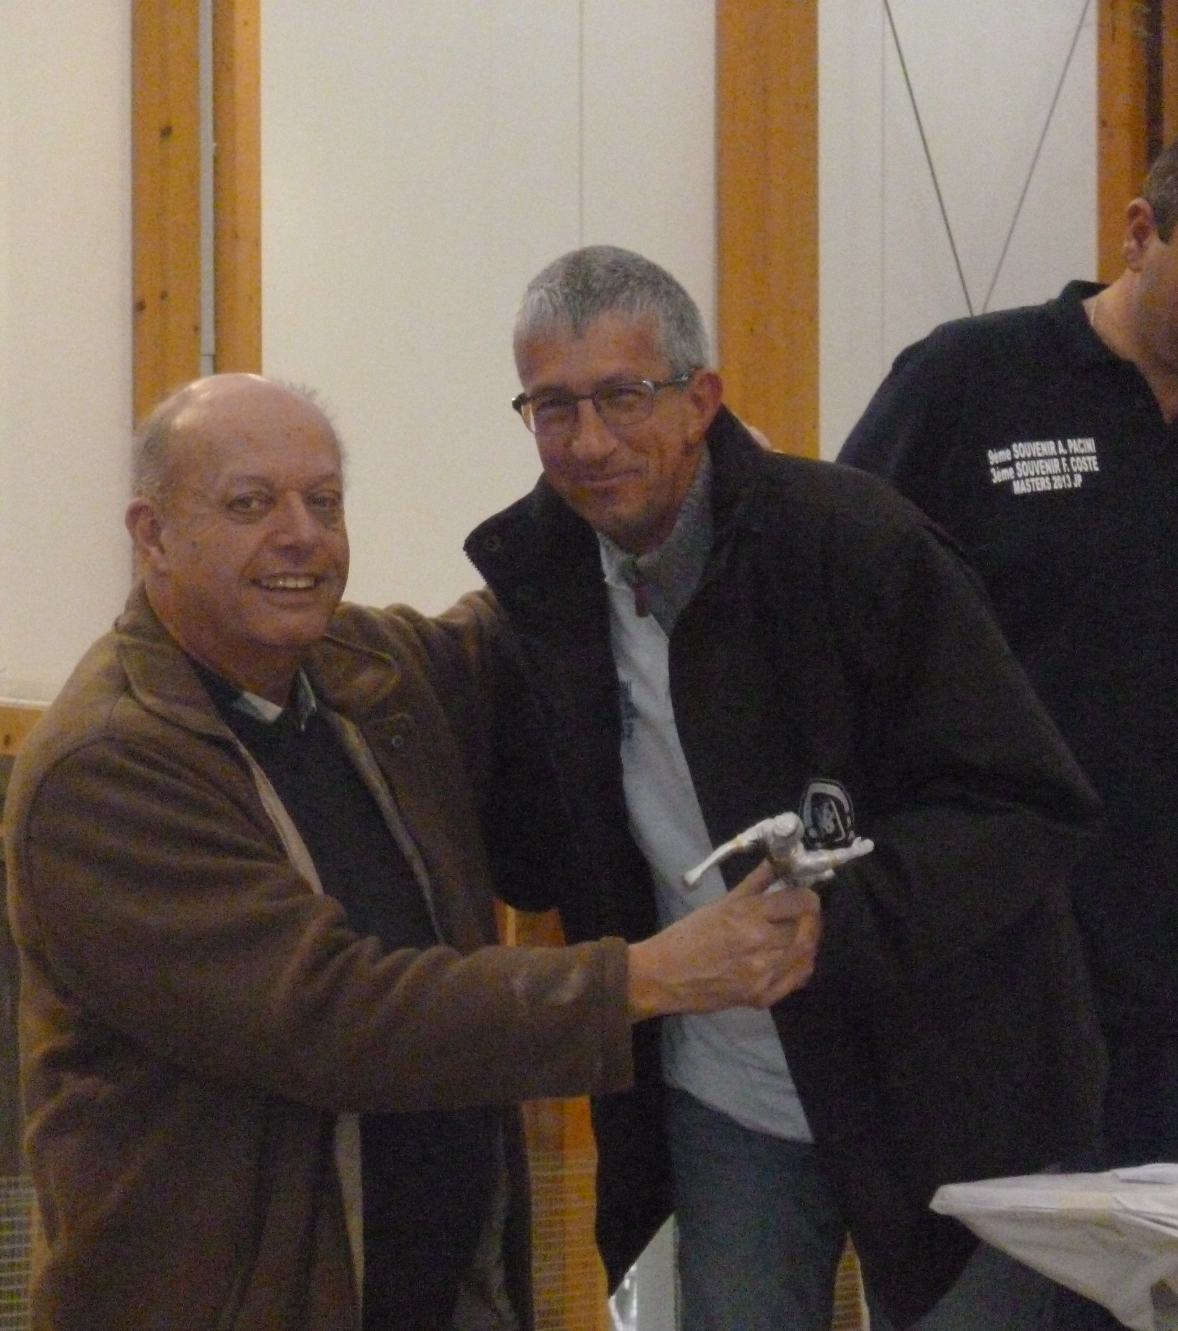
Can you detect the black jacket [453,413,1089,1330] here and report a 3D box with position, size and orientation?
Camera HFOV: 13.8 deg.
[{"bbox_3d":[0.168,0.172,4.180,0.570,0.790,0.430,-5,4,30],"label":"black jacket"}]

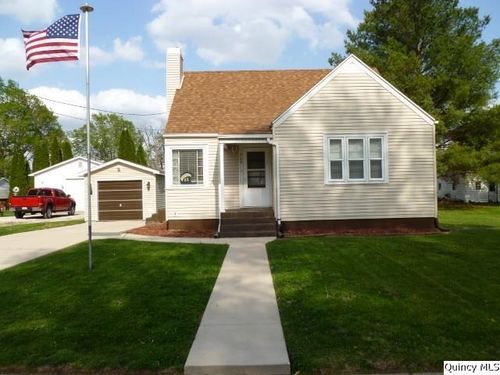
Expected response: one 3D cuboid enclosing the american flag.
[{"bbox_3d":[-4.035,-2.940,8.200,1.180,1.000,0.400,-1,-1,12],"label":"american flag"}]

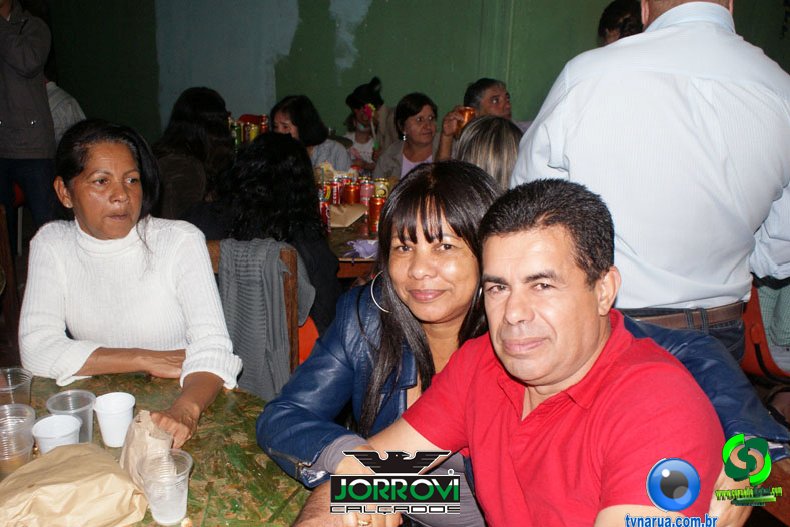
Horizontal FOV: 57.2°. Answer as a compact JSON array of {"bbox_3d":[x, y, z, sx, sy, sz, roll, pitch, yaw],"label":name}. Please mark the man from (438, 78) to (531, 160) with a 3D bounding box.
[{"bbox_3d":[0.422,-0.183,3.565,0.550,1.320,0.700,0,17,-11],"label":"man"}]

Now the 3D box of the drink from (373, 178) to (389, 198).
[{"bbox_3d":[-0.065,-0.339,3.455,0.066,0.122,0.066,4,16,0],"label":"drink"}]

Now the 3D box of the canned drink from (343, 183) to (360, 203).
[{"bbox_3d":[-0.191,-0.299,3.250,0.066,0.122,0.066,1,13,0],"label":"canned drink"}]

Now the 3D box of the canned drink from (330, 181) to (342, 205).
[{"bbox_3d":[-0.272,-0.325,3.363,0.066,0.122,0.066,4,16,0],"label":"canned drink"}]

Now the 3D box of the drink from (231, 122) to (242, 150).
[{"bbox_3d":[-0.927,-0.750,4.237,0.066,0.122,0.066,4,16,0],"label":"drink"}]

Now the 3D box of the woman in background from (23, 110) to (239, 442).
[{"bbox_3d":[-0.583,0.353,1.593,0.500,1.280,0.660,2,16,-7],"label":"woman in background"}]

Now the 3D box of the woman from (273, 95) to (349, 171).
[{"bbox_3d":[-0.427,-0.204,3.669,0.500,1.270,0.680,8,15,29],"label":"woman"}]

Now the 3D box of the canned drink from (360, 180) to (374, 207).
[{"bbox_3d":[-0.128,-0.324,3.390,0.066,0.122,0.066,1,13,0],"label":"canned drink"}]

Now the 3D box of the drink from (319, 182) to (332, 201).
[{"bbox_3d":[-0.317,-0.302,3.270,0.066,0.122,0.066,1,13,0],"label":"drink"}]

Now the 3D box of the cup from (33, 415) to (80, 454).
[{"bbox_3d":[-0.571,0.313,1.233,0.070,0.080,0.070,3,16,-1],"label":"cup"}]

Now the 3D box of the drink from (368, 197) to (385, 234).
[{"bbox_3d":[-0.067,-0.207,2.890,0.066,0.122,0.066,1,13,0],"label":"drink"}]

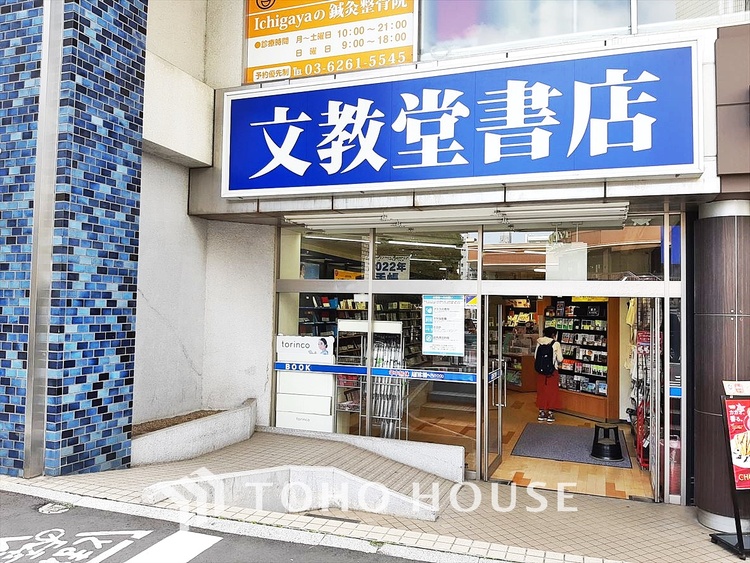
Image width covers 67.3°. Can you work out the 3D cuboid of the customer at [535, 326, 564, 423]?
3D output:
[{"bbox_3d":[3.070,1.628,9.951,0.460,1.630,0.410,-1,-3,40],"label":"customer"}]

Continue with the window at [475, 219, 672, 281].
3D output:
[{"bbox_3d":[2.158,-0.358,6.229,1.940,0.690,0.080,0,-2,19],"label":"window"}]

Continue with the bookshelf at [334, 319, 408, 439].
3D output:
[{"bbox_3d":[-0.021,1.374,7.322,0.880,1.730,0.360,0,-2,19],"label":"bookshelf"}]

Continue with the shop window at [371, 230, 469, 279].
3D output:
[{"bbox_3d":[0.611,-0.341,6.774,1.240,0.660,0.080,0,-2,19],"label":"shop window"}]

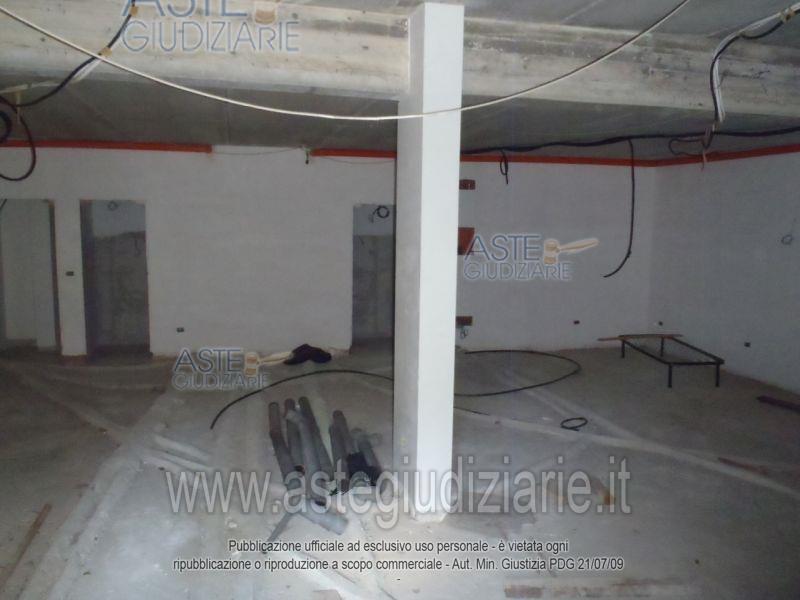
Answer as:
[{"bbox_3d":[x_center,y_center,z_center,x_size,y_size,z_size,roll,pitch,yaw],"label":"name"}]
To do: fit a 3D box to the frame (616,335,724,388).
[{"bbox_3d":[3.270,0.735,7.920,0.580,0.280,1.500,1,7,2],"label":"frame"}]

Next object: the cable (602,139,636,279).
[{"bbox_3d":[2.457,-1.023,7.276,0.340,1.480,0.100,0,7,-7],"label":"cable"}]

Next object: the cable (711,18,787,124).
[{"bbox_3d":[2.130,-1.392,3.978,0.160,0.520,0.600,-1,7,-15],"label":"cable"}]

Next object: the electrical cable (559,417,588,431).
[{"bbox_3d":[1.556,1.101,5.771,0.260,0.030,0.280,1,7,0],"label":"electrical cable"}]

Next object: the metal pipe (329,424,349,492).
[{"bbox_3d":[-0.507,1.259,5.250,0.100,0.100,1.287,0,7,-8],"label":"metal pipe"}]

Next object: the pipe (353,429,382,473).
[{"bbox_3d":[-0.277,1.242,5.334,0.130,0.100,0.855,-1,7,-13],"label":"pipe"}]

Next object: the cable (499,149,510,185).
[{"bbox_3d":[1.302,-1.642,8.021,0.100,0.410,0.060,0,7,-7],"label":"cable"}]

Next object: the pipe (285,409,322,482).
[{"bbox_3d":[-0.800,1.187,5.315,0.100,0.100,1.756,-1,7,-16],"label":"pipe"}]

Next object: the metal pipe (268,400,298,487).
[{"bbox_3d":[-1.035,1.205,5.630,0.100,0.100,1.931,-1,7,-15],"label":"metal pipe"}]

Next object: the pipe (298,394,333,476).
[{"bbox_3d":[-0.781,1.186,5.815,0.100,0.100,2.027,-1,7,-13],"label":"pipe"}]

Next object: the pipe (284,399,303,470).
[{"bbox_3d":[-0.971,1.179,5.847,0.100,0.100,1.774,-1,7,-11],"label":"pipe"}]

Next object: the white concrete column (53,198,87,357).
[{"bbox_3d":[-4.181,-0.289,8.344,0.300,1.970,0.300,0,7,-7],"label":"white concrete column"}]

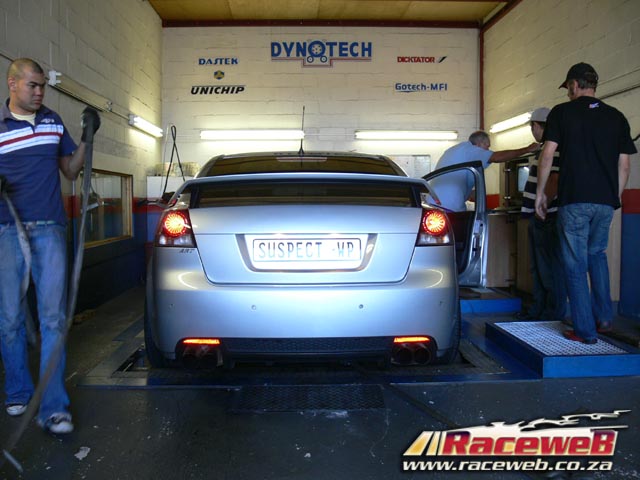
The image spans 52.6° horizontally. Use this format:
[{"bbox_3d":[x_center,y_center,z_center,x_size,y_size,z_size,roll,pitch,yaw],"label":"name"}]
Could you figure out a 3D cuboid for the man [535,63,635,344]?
[{"bbox_3d":[1.778,-0.256,4.300,0.600,1.830,0.520,-1,3,-9],"label":"man"}]

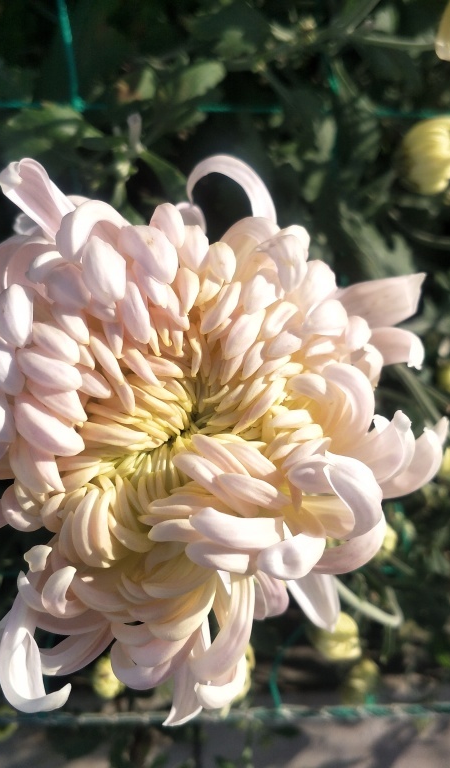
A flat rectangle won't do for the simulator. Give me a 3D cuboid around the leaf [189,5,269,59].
[{"bbox_3d":[0.003,-0.208,0.420,0.049,0.033,0.024,0,32,0],"label":"leaf"}]

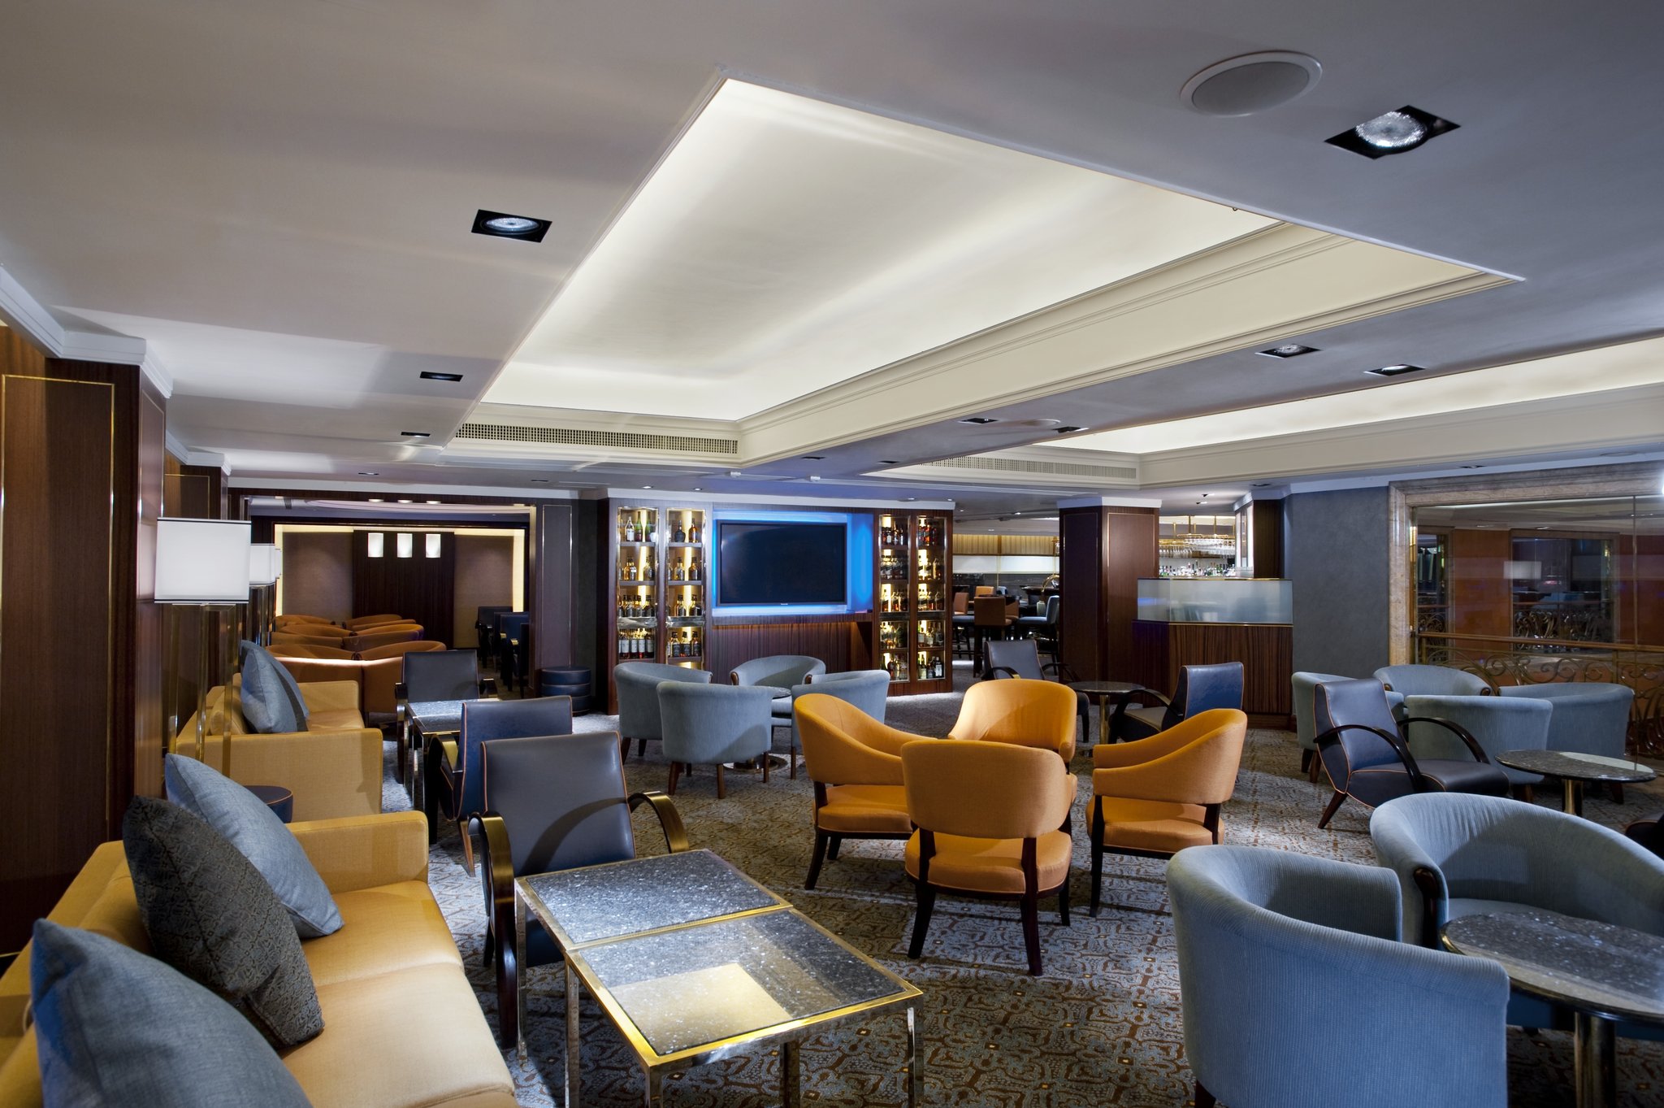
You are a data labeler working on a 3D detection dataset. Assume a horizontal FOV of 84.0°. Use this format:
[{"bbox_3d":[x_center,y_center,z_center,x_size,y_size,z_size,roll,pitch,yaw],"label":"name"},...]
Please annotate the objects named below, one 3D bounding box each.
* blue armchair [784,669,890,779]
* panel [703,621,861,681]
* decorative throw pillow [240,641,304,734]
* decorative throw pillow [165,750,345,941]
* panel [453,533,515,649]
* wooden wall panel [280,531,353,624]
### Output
[{"bbox_3d":[0.098,1.191,6.614,0.653,0.694,0.694,0,-1,13],"label":"blue armchair"},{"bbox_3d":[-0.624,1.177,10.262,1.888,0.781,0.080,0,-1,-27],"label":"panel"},{"bbox_3d":[-3.437,0.822,5.617,0.180,0.560,0.560,-19,9,-29],"label":"decorative throw pillow"},{"bbox_3d":[-1.606,0.788,2.587,0.200,0.580,0.530,-39,18,-25],"label":"decorative throw pillow"},{"bbox_3d":[-5.771,0.640,15.396,0.949,1.868,0.060,0,-1,-27],"label":"panel"},{"bbox_3d":[-8.396,0.614,15.072,1.010,1.960,0.050,0,-1,-28],"label":"wooden wall panel"}]

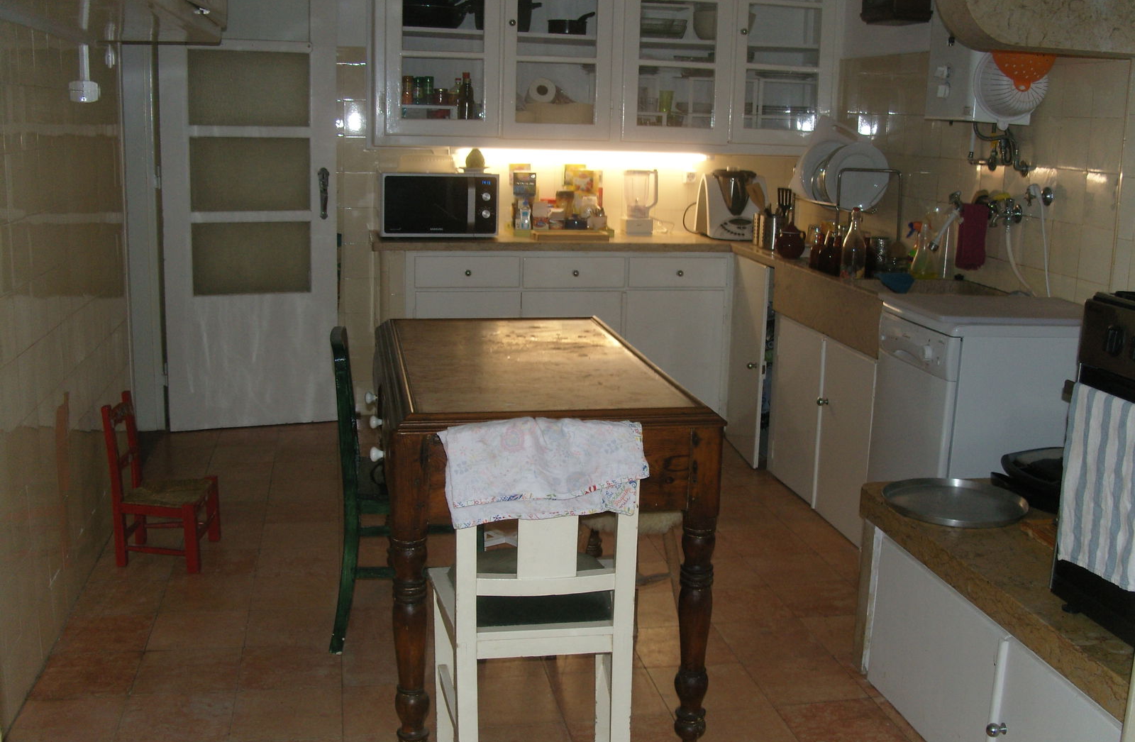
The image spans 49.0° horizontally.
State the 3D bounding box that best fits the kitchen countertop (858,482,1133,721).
[{"bbox_3d":[1.241,0.438,2.573,0.844,0.064,1.273,-1,12,-10],"label":"kitchen countertop"}]

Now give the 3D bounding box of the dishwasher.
[{"bbox_3d":[1.284,0.215,3.812,0.581,0.844,0.457,0,11,-10],"label":"dishwasher"}]

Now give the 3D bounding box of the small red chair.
[{"bbox_3d":[-1.229,0.326,3.781,0.275,0.493,0.285,1,11,-4],"label":"small red chair"}]

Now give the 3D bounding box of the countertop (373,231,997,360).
[{"bbox_3d":[0.314,-0.350,4.880,2.104,0.218,2.114,0,11,-10],"label":"countertop"}]

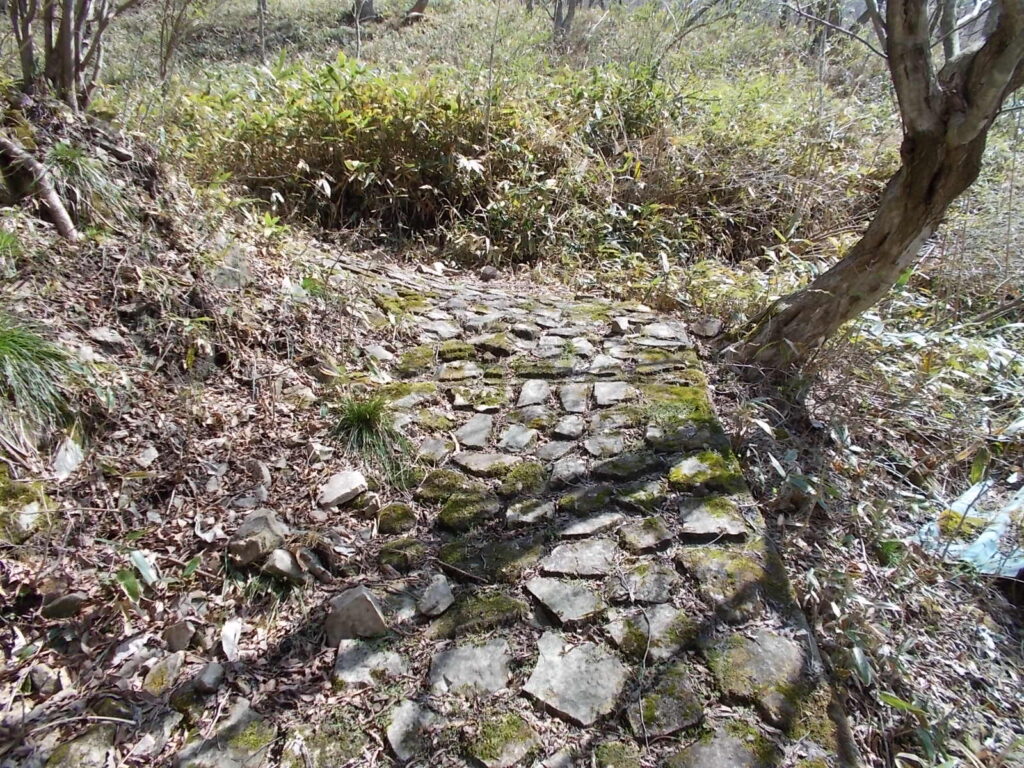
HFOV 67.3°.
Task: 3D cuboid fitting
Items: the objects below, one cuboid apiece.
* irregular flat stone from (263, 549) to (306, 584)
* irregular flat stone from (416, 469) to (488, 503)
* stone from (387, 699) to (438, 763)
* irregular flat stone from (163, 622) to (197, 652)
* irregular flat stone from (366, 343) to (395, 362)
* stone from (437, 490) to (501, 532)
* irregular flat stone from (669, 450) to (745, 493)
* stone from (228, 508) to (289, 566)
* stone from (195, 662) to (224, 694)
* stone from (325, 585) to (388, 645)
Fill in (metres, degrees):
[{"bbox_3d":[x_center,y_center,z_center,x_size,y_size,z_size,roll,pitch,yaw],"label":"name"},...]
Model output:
[{"bbox_3d":[-0.697,0.559,2.361,0.120,0.075,0.085,-4,19,-11],"label":"irregular flat stone"},{"bbox_3d":[-0.221,0.381,2.896,0.245,0.070,0.140,1,23,3],"label":"irregular flat stone"},{"bbox_3d":[-0.238,0.835,1.853,0.110,0.050,0.140,-2,23,-5],"label":"stone"},{"bbox_3d":[-0.894,0.679,2.071,0.080,0.060,0.060,-6,19,-18],"label":"irregular flat stone"},{"bbox_3d":[-0.697,-0.170,4.120,0.150,0.060,0.140,-1,20,-4],"label":"irregular flat stone"},{"bbox_3d":[-0.152,0.450,2.728,0.205,0.080,0.135,4,23,8],"label":"stone"},{"bbox_3d":[0.751,0.342,2.990,0.260,0.085,0.180,2,23,6],"label":"irregular flat stone"},{"bbox_3d":[-0.811,0.491,2.473,0.165,0.105,0.150,-2,18,-6],"label":"stone"},{"bbox_3d":[-0.758,0.738,1.929,0.070,0.050,0.060,-4,19,-13],"label":"stone"},{"bbox_3d":[-0.433,0.644,2.155,0.165,0.115,0.100,-1,18,-2],"label":"stone"}]

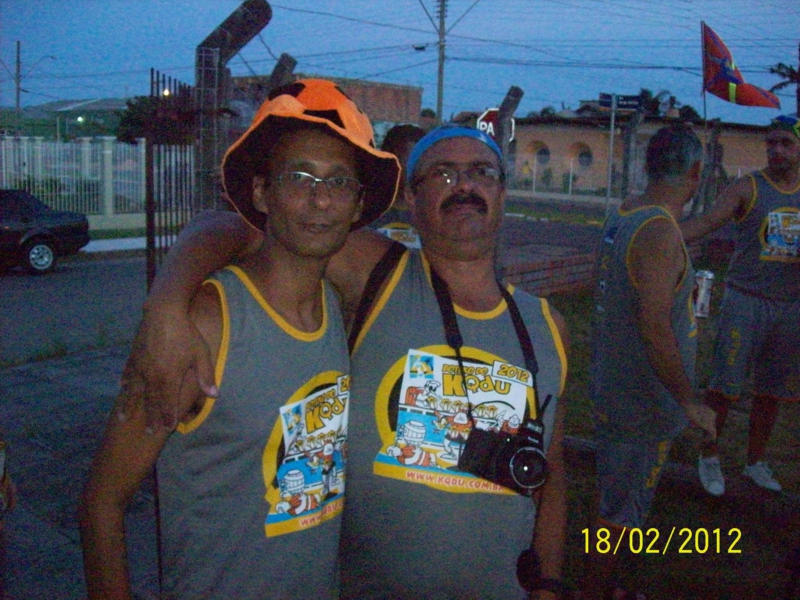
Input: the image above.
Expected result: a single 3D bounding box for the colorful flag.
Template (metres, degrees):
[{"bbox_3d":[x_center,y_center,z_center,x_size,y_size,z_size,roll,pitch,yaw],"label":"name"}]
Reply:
[{"bbox_3d":[3.448,-2.378,8.400,0.780,0.860,0.280,3,9,18],"label":"colorful flag"}]

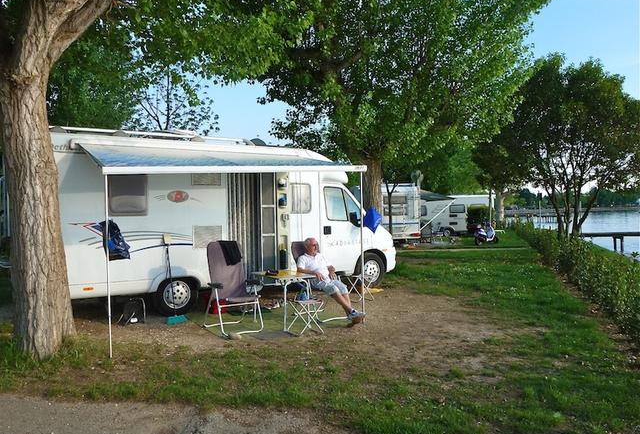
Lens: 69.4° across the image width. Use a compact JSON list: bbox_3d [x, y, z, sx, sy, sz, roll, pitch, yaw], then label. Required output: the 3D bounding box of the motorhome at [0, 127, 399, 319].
[{"bbox_3d":[-1.668,0.113,8.776,6.750,2.820,2.280,-1,1,-28],"label":"motorhome"}]

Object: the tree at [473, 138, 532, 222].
[{"bbox_3d":[14.888,-2.747,37.965,4.600,7.600,4.600,-1,1,0],"label":"tree"}]

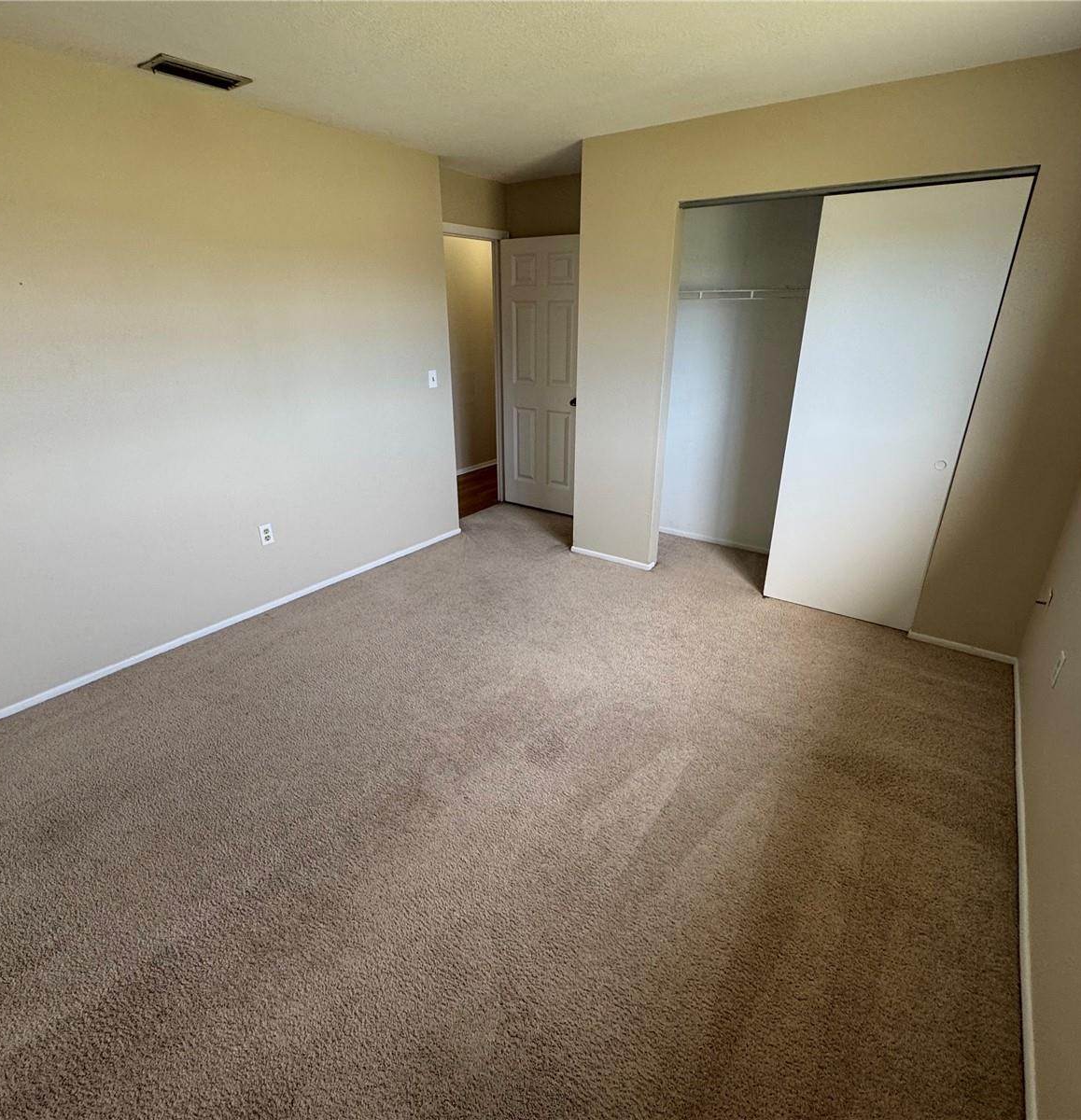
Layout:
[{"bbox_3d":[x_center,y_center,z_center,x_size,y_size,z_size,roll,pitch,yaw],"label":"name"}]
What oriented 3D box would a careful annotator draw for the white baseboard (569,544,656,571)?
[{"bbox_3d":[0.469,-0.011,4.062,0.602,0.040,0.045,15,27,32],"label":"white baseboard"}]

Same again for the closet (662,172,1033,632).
[{"bbox_3d":[1.526,-0.831,3.399,1.476,2.060,0.711,15,27,32],"label":"closet"}]

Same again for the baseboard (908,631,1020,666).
[{"bbox_3d":[2.081,0.431,2.996,0.448,0.040,0.020,15,27,32],"label":"baseboard"}]

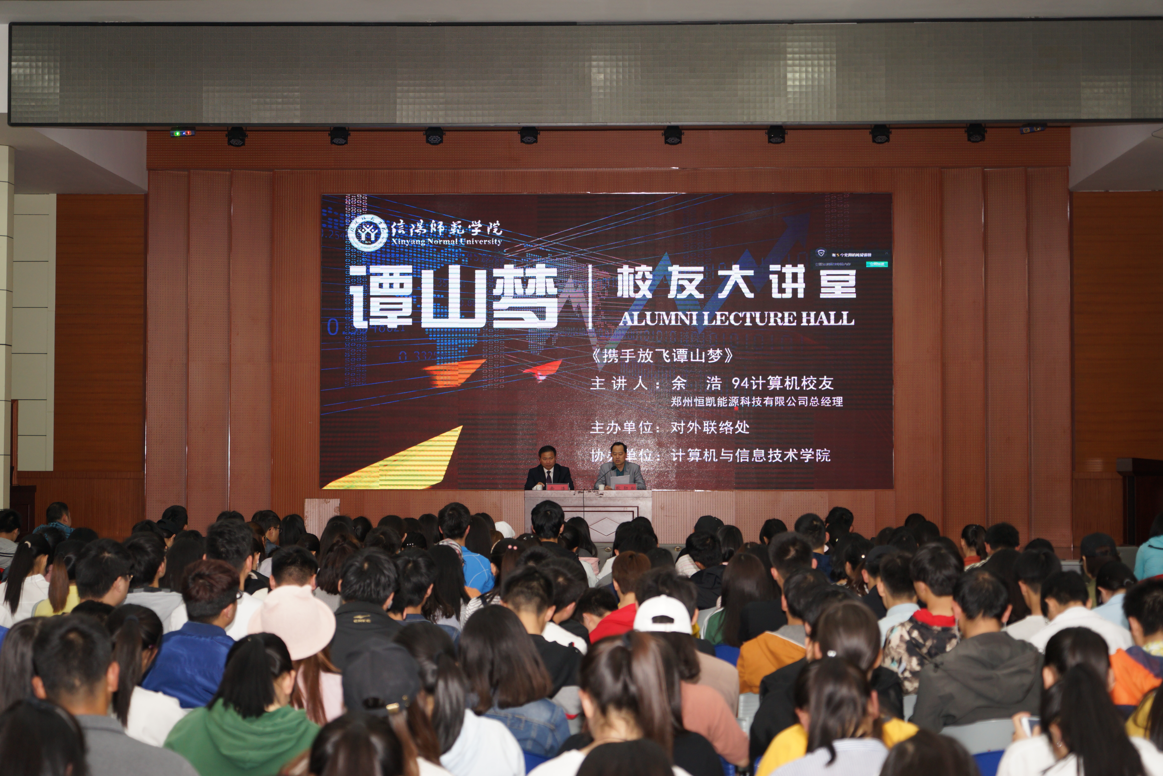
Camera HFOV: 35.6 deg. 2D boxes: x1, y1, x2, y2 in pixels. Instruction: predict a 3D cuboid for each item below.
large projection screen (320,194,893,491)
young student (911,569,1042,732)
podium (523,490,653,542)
[{"bbox_3d":[0.330,-0.596,23.500,7.450,3.860,0.120,0,-2,-1],"label":"large projection screen"},{"bbox_3d":[1.323,1.230,6.234,0.470,1.240,0.750,0,-2,-2],"label":"young student"},{"bbox_3d":[0.068,1.473,19.437,1.350,0.750,0.500,0,-2,-1],"label":"podium"}]

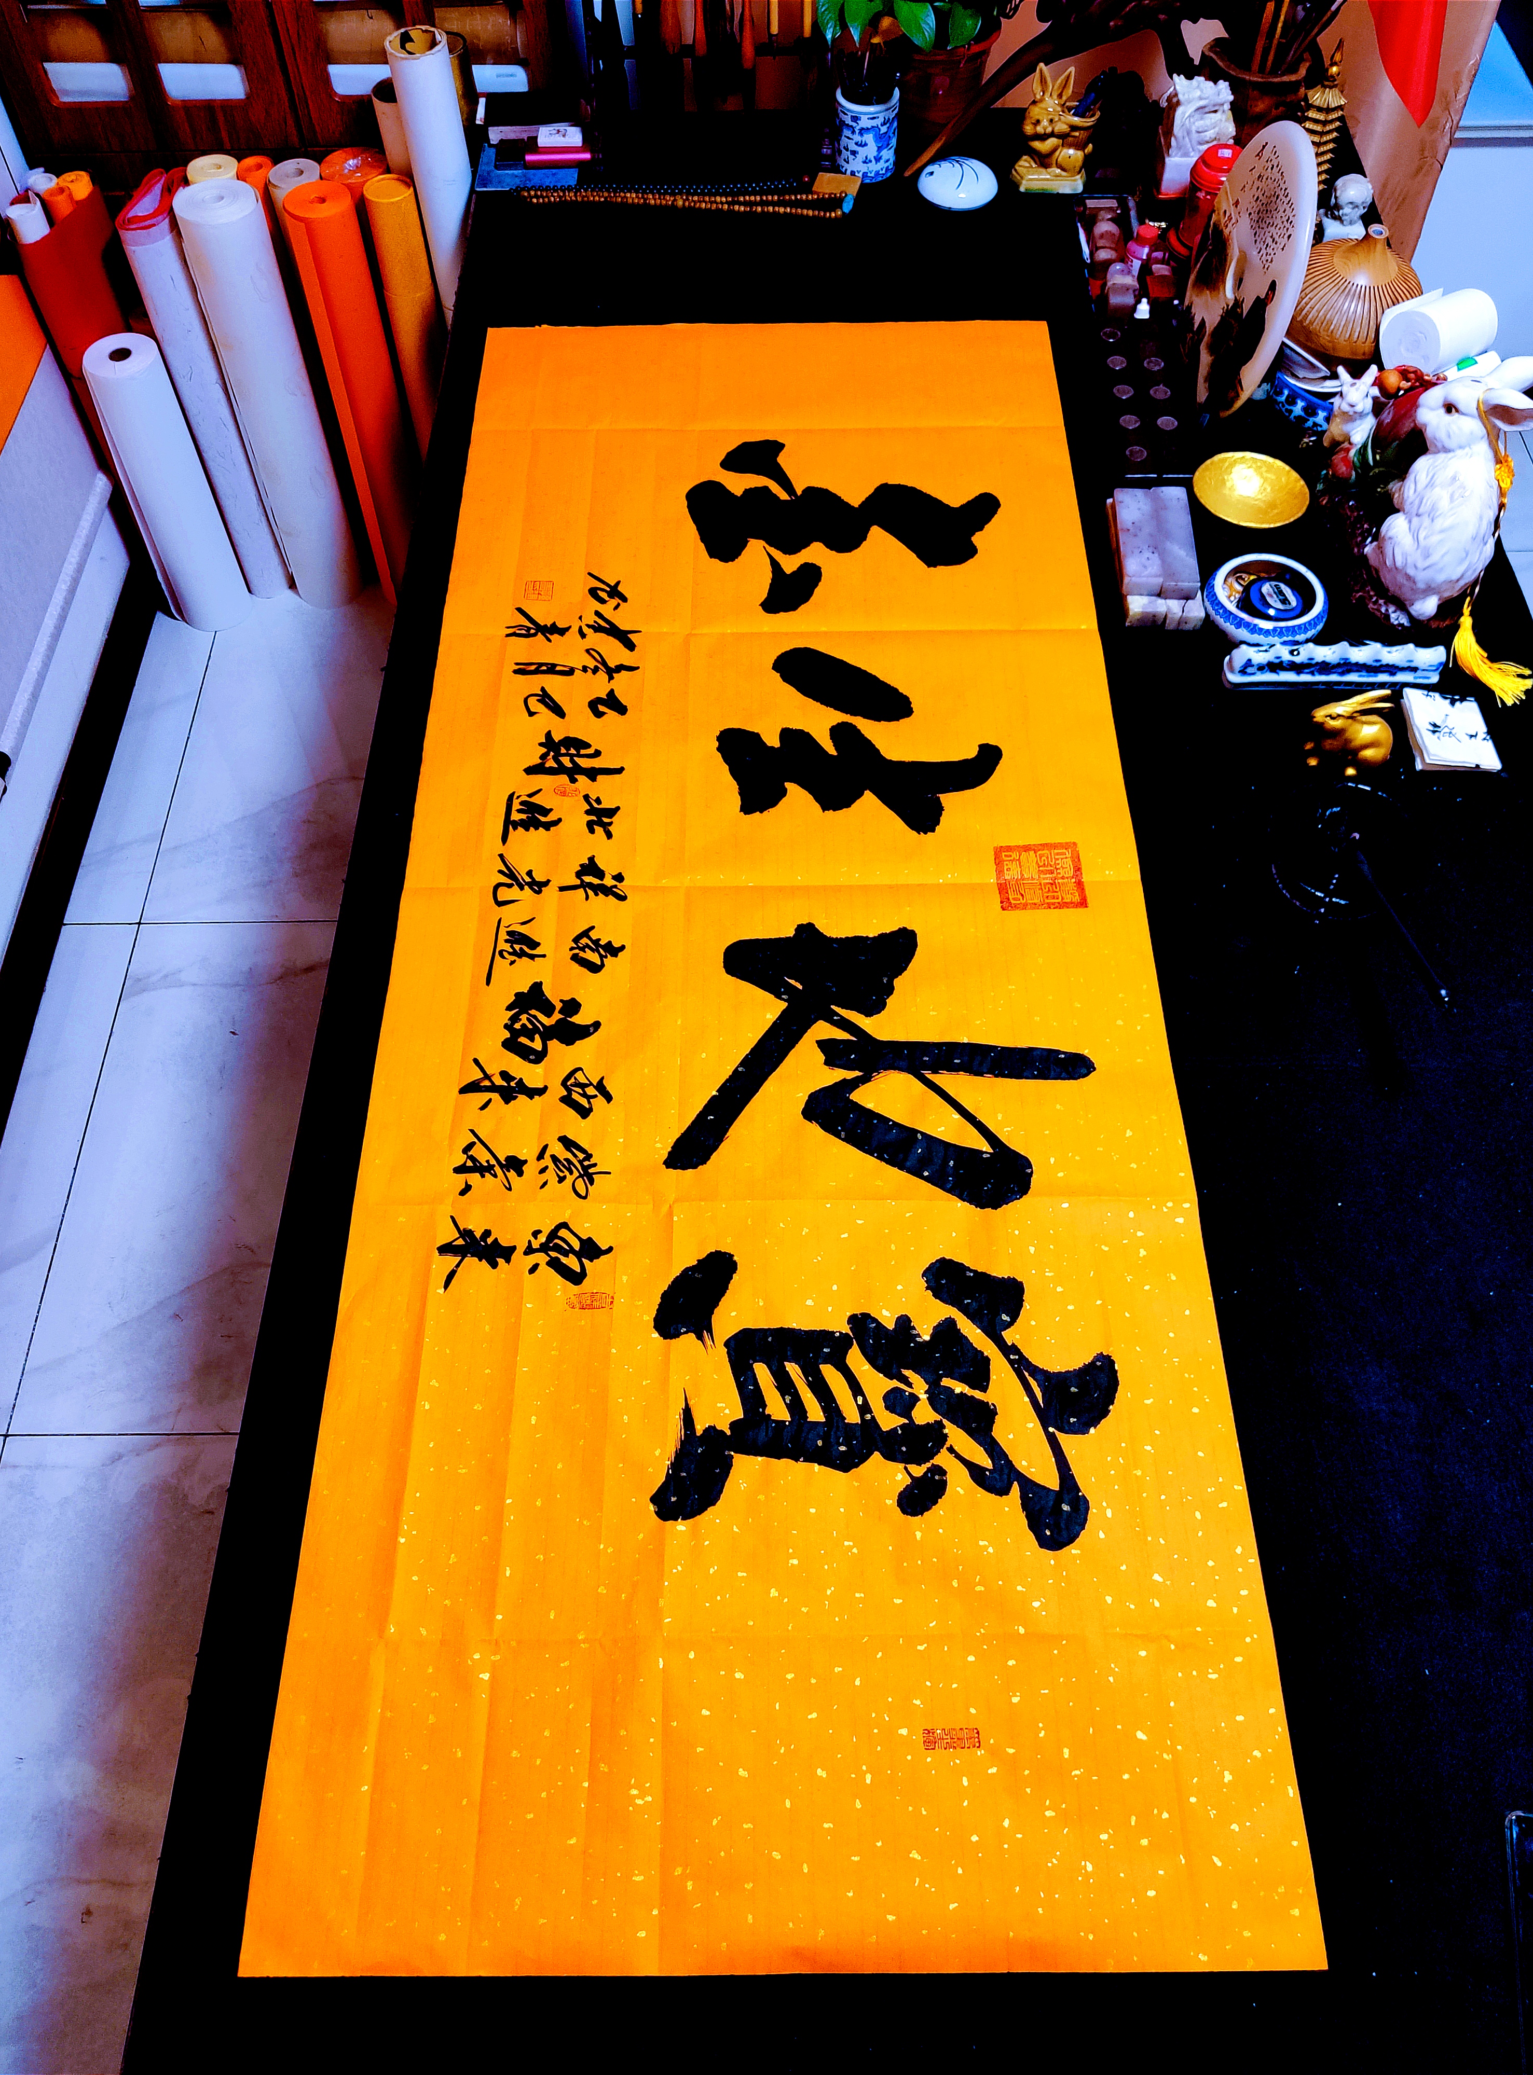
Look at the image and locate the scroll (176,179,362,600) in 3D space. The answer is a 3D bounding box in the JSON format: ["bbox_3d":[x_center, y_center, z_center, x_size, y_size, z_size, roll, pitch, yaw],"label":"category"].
[{"bbox_3d":[-0.771,-0.986,2.479,0.112,0.700,0.112,0,58,0],"label":"scroll"}]

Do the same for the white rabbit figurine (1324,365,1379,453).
[{"bbox_3d":[0.655,-0.706,1.747,0.060,0.090,0.060,12,58,8],"label":"white rabbit figurine"}]

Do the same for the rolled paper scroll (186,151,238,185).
[{"bbox_3d":[-0.793,-1.061,2.530,0.075,0.695,0.075,0,58,0],"label":"rolled paper scroll"}]

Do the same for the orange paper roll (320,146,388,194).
[{"bbox_3d":[-0.593,-1.074,2.544,0.100,0.700,0.100,0,58,0],"label":"orange paper roll"}]

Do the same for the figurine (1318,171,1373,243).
[{"bbox_3d":[0.730,-1.037,1.971,0.075,0.112,0.065,10,58,6],"label":"figurine"}]

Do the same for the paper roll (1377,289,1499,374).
[{"bbox_3d":[0.784,-0.818,1.815,0.089,0.084,0.084,-25,61,-15],"label":"paper roll"}]

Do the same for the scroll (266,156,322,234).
[{"bbox_3d":[-0.669,-1.051,2.521,0.073,0.700,0.073,0,58,0],"label":"scroll"}]

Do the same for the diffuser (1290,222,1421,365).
[{"bbox_3d":[0.719,-0.916,1.887,0.170,0.125,0.170,0,58,0],"label":"diffuser"}]

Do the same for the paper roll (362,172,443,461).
[{"bbox_3d":[-0.533,-1.010,2.495,0.073,0.700,0.073,0,58,0],"label":"paper roll"}]

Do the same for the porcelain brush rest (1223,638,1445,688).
[{"bbox_3d":[0.584,-0.394,1.620,0.216,0.038,0.042,1,58,1],"label":"porcelain brush rest"}]

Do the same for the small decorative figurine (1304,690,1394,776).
[{"bbox_3d":[0.579,-0.305,1.534,0.088,0.070,0.055,-3,58,-2],"label":"small decorative figurine"}]

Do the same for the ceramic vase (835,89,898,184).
[{"bbox_3d":[0.137,-1.237,2.123,0.084,0.096,0.084,0,58,0],"label":"ceramic vase"}]

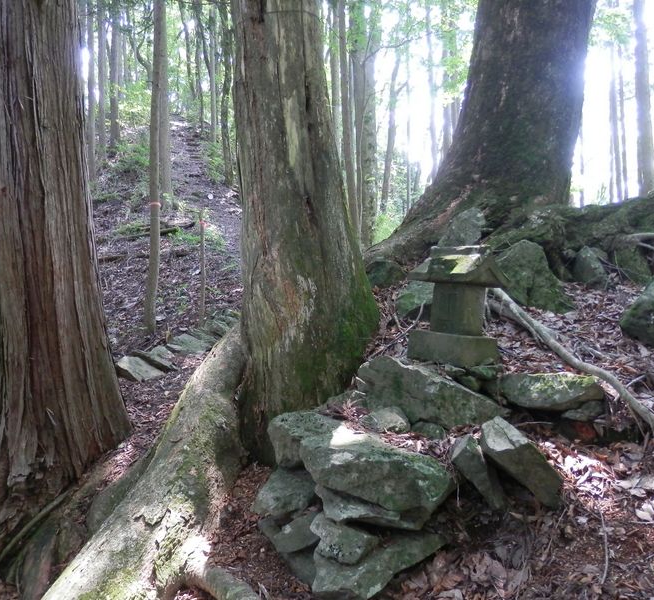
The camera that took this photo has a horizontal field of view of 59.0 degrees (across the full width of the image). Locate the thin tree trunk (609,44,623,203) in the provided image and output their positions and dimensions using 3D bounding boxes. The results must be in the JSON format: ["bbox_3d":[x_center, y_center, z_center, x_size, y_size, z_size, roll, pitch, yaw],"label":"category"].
[{"bbox_3d":[7.766,-4.735,15.500,0.260,4.200,0.260,-3,-5,0],"label":"thin tree trunk"}]

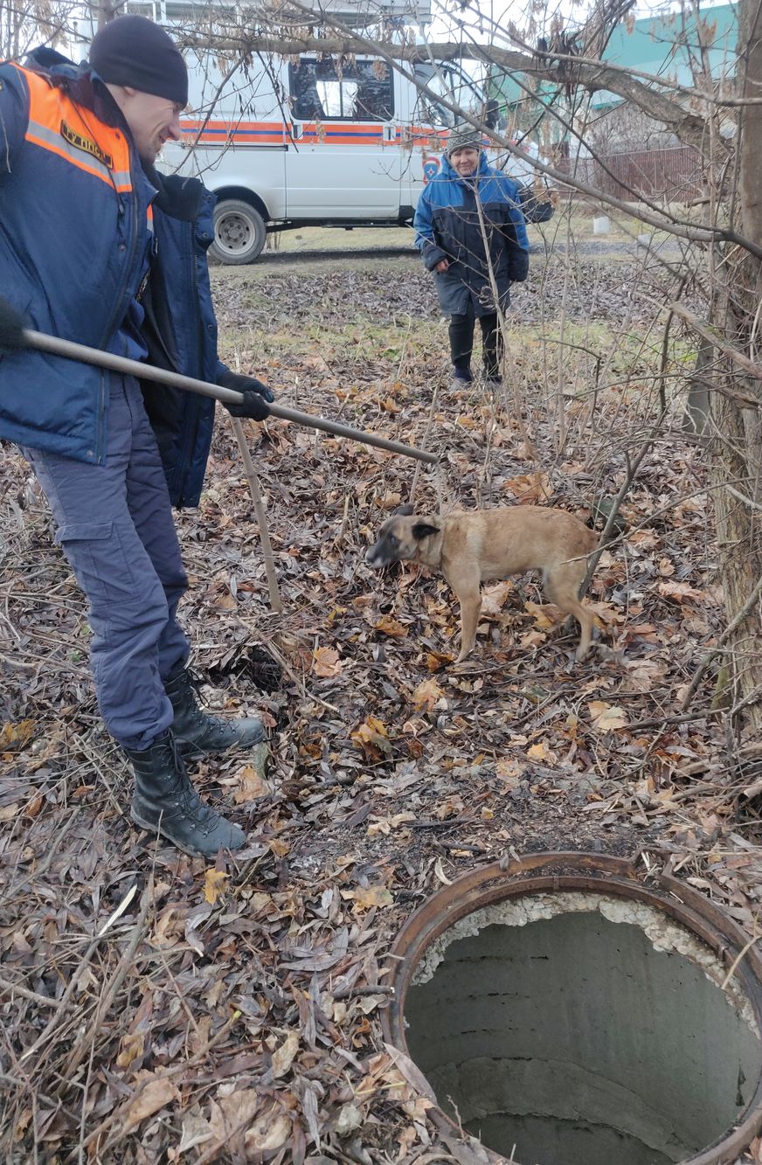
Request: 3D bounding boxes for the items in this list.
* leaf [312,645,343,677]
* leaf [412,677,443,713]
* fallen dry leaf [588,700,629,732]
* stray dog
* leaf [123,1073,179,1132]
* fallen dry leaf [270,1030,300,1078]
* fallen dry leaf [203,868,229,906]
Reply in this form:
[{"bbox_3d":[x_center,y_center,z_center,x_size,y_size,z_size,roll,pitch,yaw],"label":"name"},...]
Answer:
[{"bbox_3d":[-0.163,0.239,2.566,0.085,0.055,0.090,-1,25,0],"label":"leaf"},{"bbox_3d":[0.130,0.317,2.378,0.085,0.045,0.100,-1,25,0],"label":"leaf"},{"bbox_3d":[0.611,0.358,2.258,0.095,0.030,0.100,6,26,14],"label":"fallen dry leaf"},{"bbox_3d":[0.303,0.004,2.500,0.695,0.485,0.190,-1,25,0],"label":"stray dog"},{"bbox_3d":[-0.365,0.822,1.336,0.050,0.022,0.095,20,32,37],"label":"leaf"},{"bbox_3d":[-0.159,0.784,1.402,0.036,0.020,0.075,9,27,20],"label":"fallen dry leaf"},{"bbox_3d":[-0.342,0.633,1.752,0.050,0.022,0.075,-1,25,0],"label":"fallen dry leaf"}]

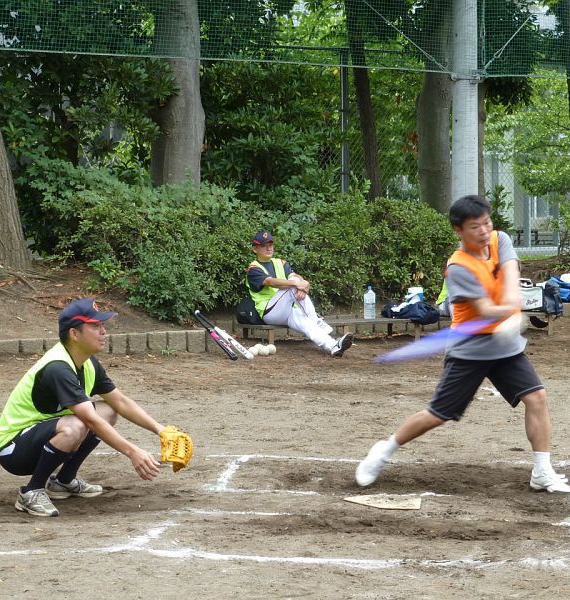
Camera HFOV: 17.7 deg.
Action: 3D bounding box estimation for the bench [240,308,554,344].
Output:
[{"bbox_3d":[1.075,0.255,17.600,3.150,0.210,0.400,-2,4,-21],"label":"bench"}]

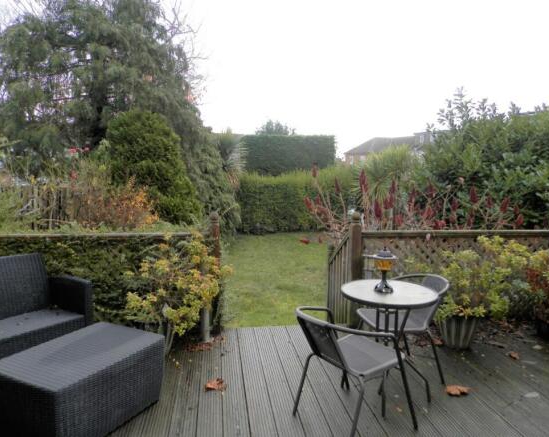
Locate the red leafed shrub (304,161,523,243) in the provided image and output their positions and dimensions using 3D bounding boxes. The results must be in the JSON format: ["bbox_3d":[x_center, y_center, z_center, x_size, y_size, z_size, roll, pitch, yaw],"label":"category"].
[{"bbox_3d":[1.700,0.272,5.218,2.400,1.930,1.400,-1,7,-7],"label":"red leafed shrub"}]

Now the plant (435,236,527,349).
[{"bbox_3d":[1.710,0.621,3.629,0.680,0.910,0.620,-1,7,-7],"label":"plant"}]

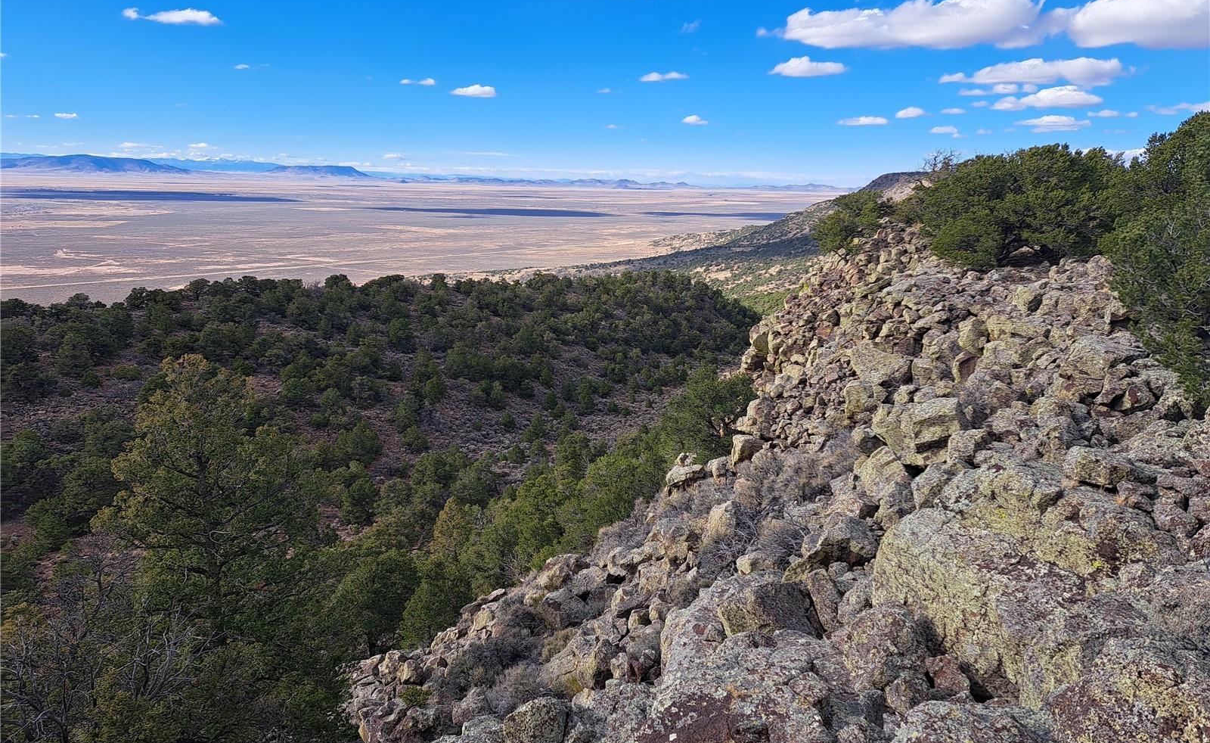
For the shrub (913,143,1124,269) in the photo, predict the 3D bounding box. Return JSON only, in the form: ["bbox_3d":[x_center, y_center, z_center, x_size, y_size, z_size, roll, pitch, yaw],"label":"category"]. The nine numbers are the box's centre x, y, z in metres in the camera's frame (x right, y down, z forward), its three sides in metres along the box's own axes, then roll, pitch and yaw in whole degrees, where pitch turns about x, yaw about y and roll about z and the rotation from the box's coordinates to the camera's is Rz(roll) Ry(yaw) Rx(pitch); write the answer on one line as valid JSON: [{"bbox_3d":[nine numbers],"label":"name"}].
[{"bbox_3d":[10.094,-4.042,20.500,4.800,2.900,4.000,7,14,25],"label":"shrub"}]

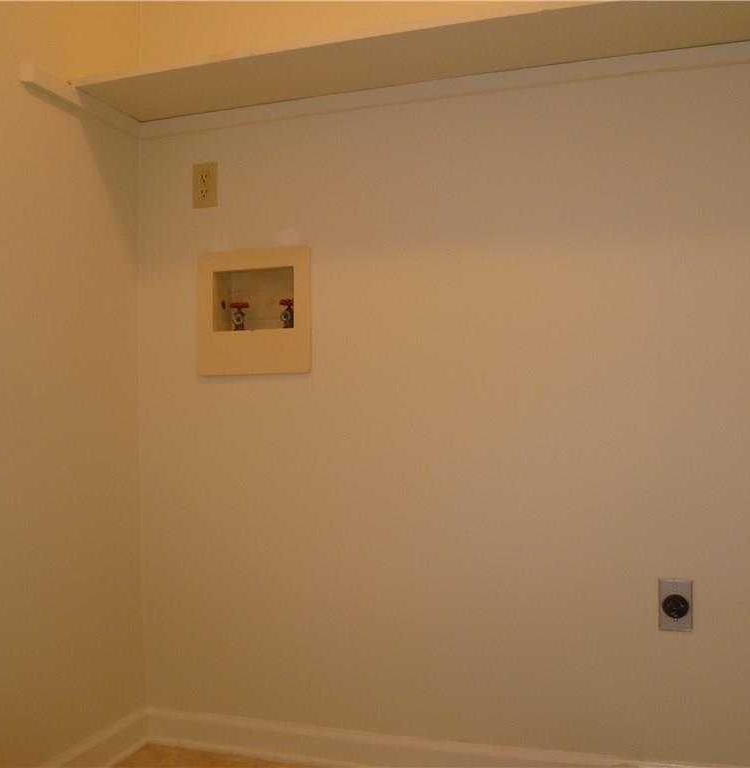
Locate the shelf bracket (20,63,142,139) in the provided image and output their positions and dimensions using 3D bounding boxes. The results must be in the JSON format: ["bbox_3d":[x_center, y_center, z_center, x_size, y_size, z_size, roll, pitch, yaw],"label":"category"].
[{"bbox_3d":[-0.691,-0.673,1.993,0.022,0.042,0.441,-1,-1,18],"label":"shelf bracket"}]

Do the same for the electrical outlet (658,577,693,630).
[{"bbox_3d":[0.648,0.476,1.780,0.071,0.115,0.014,-1,-1,18],"label":"electrical outlet"}]

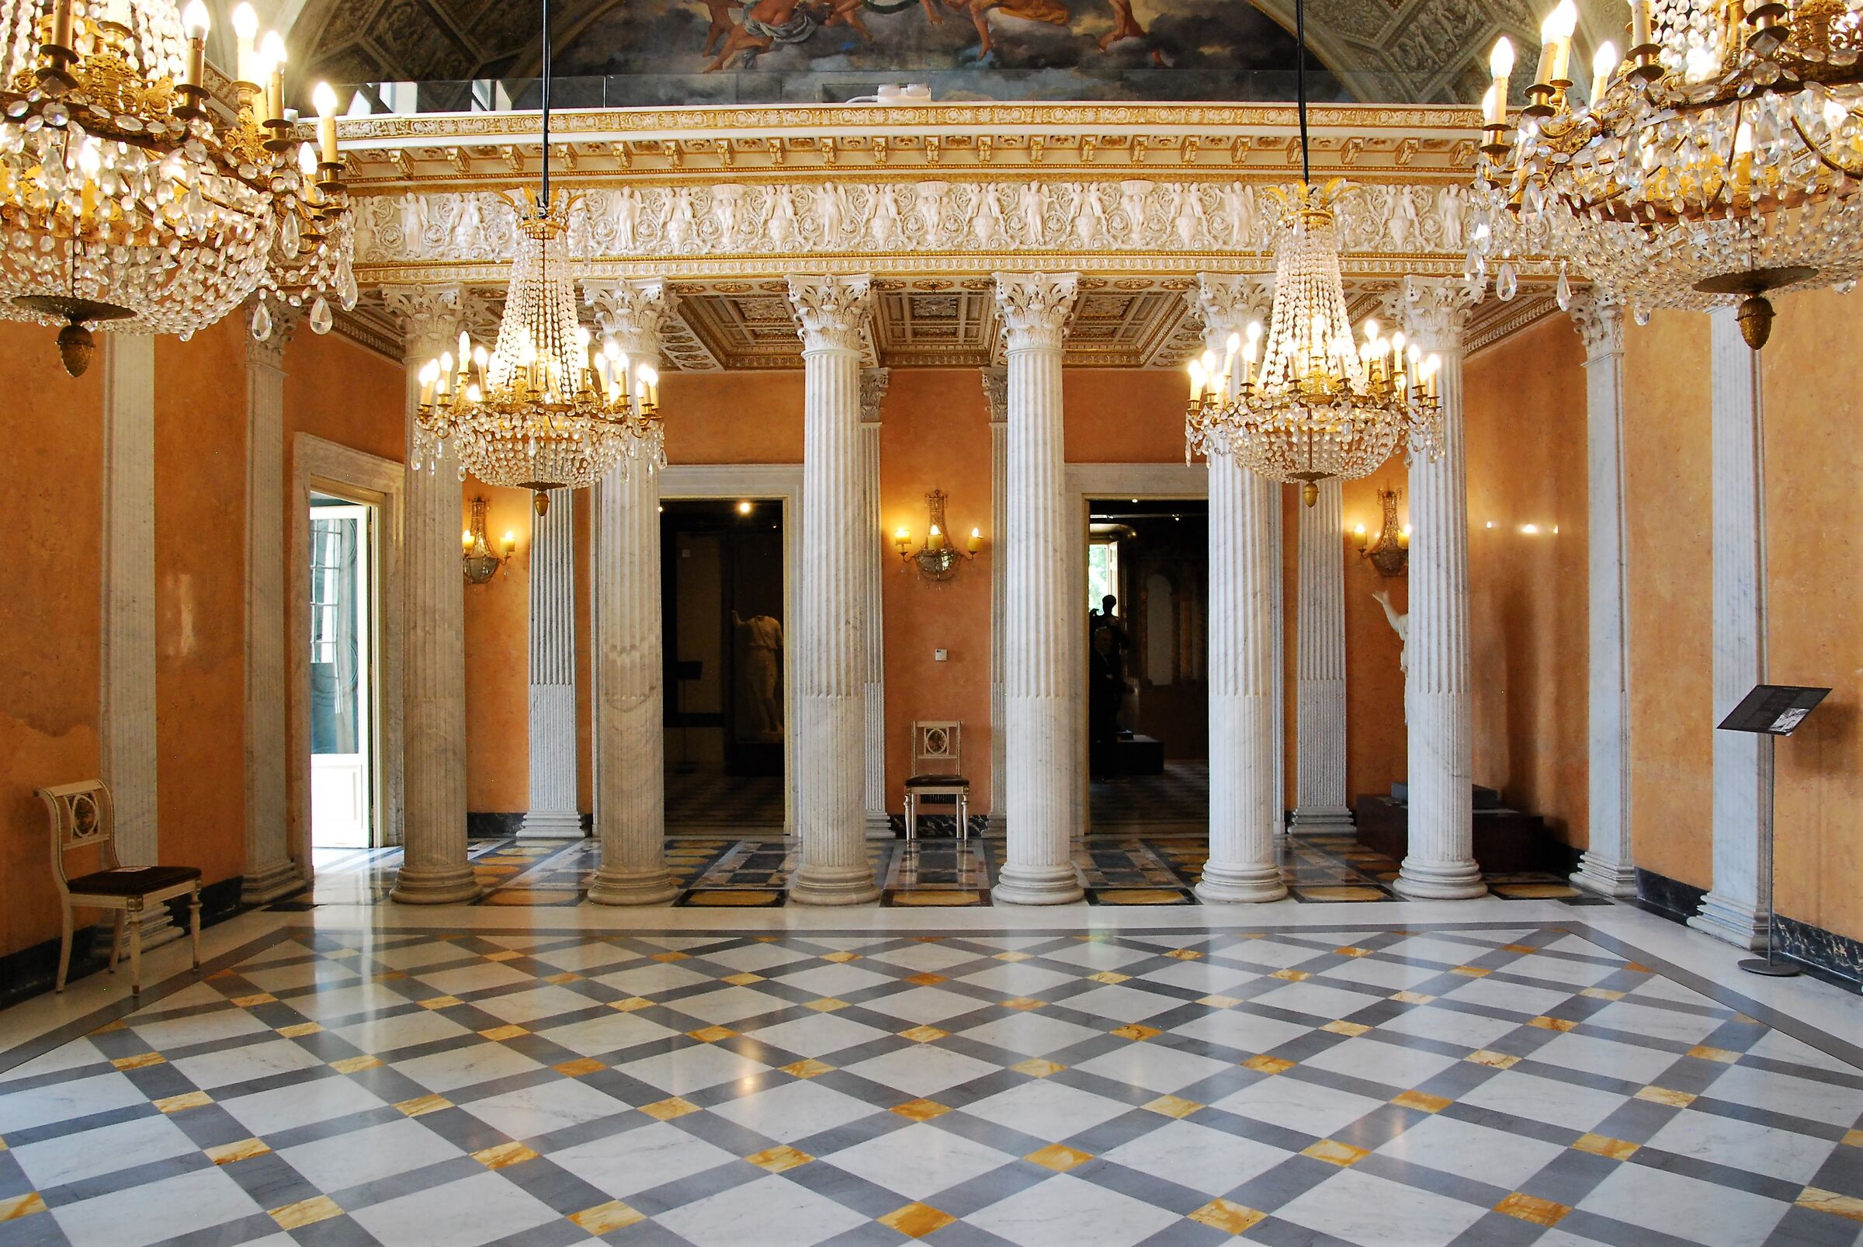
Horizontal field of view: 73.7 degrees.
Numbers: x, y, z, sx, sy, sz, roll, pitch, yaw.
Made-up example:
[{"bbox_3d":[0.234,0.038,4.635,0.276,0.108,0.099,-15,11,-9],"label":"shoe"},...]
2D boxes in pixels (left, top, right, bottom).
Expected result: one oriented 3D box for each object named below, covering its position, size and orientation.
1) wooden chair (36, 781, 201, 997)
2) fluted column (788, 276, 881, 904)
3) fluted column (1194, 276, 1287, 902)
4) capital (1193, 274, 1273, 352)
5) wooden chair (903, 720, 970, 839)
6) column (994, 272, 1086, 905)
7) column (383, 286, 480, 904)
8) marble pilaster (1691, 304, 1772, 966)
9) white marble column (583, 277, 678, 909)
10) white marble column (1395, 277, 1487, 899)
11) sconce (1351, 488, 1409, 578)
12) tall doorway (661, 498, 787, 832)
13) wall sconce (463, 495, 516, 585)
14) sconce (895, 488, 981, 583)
[{"bbox_3d":[-3.674,1.177,5.626,0.525,0.920,0.490,0,-1,0],"label":"wooden chair"},{"bbox_3d":[-0.585,-0.191,7.449,0.550,3.645,0.550,0,0,0],"label":"fluted column"},{"bbox_3d":[1.841,-0.207,7.437,0.550,3.645,0.550,0,0,0],"label":"fluted column"},{"bbox_3d":[1.831,-1.816,7.449,0.503,0.427,0.503,0,0,0],"label":"capital"},{"bbox_3d":[0.046,1.195,9.328,0.473,0.894,0.469,0,0,0],"label":"wooden chair"},{"bbox_3d":[0.629,-0.199,7.443,0.550,3.645,0.550,0,0,0],"label":"column"},{"bbox_3d":[-3.076,-0.182,7.654,0.570,3.720,0.570,0,-1,0],"label":"column"},{"bbox_3d":[4.025,-0.189,6.308,0.150,3.640,0.590,0,-1,0],"label":"marble pilaster"},{"bbox_3d":[-1.795,-0.183,7.456,0.550,3.645,0.550,0,0,0],"label":"white marble column"},{"bbox_3d":[3.102,-0.222,7.611,0.560,3.720,0.560,0,-1,0],"label":"white marble column"},{"bbox_3d":[3.593,-0.719,9.702,0.680,0.740,0.360,0,-1,0],"label":"sconce"},{"bbox_3d":[-1.775,0.351,9.970,1.220,2.680,0.250,0,-1,0],"label":"tall doorway"},{"bbox_3d":[-3.462,-0.646,9.450,0.650,0.671,0.300,0,0,0],"label":"wall sconce"},{"bbox_3d":[0.052,-0.688,9.726,0.690,0.740,0.360,0,-1,0],"label":"sconce"}]

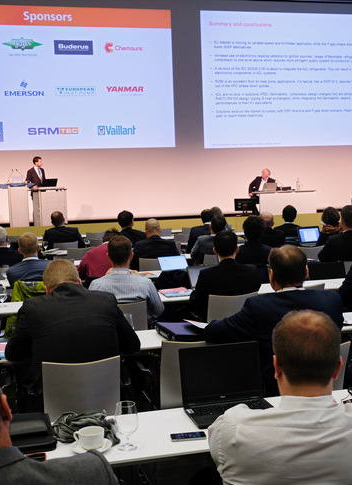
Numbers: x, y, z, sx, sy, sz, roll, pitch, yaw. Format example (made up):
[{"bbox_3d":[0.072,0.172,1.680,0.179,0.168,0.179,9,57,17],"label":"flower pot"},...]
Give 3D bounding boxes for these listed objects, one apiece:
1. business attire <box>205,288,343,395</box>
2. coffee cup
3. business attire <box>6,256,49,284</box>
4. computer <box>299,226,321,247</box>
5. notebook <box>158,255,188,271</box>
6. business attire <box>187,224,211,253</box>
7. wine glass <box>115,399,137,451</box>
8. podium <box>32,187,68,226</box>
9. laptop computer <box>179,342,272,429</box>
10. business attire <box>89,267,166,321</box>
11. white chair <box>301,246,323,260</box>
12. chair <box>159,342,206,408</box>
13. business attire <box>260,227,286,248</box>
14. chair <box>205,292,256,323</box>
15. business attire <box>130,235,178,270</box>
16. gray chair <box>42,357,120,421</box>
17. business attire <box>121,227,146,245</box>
[{"bbox_3d":[0.569,0.569,3.925,0.680,0.620,0.480,-3,5,-14],"label":"business attire"},{"bbox_3d":[-0.301,0.670,2.373,0.105,0.062,0.087,-3,5,-14],"label":"coffee cup"},{"bbox_3d":[-1.307,0.436,6.249,0.490,0.620,0.420,-3,5,-14],"label":"business attire"},{"bbox_3d":[1.722,-0.049,8.869,0.300,0.234,0.250,-3,5,-17],"label":"computer"},{"bbox_3d":[-0.022,0.232,7.317,0.310,0.175,0.320,-3,5,-14],"label":"notebook"},{"bbox_3d":[0.467,0.040,9.986,0.520,0.650,0.420,-3,5,-14],"label":"business attire"},{"bbox_3d":[-0.177,0.657,2.463,0.083,0.165,0.083,-3,5,-14],"label":"wine glass"},{"bbox_3d":[-3.201,-0.902,17.599,0.720,0.956,0.550,-4,5,-27],"label":"podium"},{"bbox_3d":[0.214,0.549,2.688,0.338,0.238,0.285,-3,5,-14],"label":"laptop computer"},{"bbox_3d":[-0.361,0.478,5.059,0.540,0.620,0.440,-3,5,-14],"label":"business attire"},{"bbox_3d":[1.663,0.450,8.933,0.430,0.830,0.520,-3,5,-14],"label":"white chair"},{"bbox_3d":[0.069,0.906,3.885,0.460,0.820,0.530,-3,5,-14],"label":"chair"},{"bbox_3d":[1.170,0.074,8.418,0.480,0.546,0.350,-3,5,-14],"label":"business attire"},{"bbox_3d":[0.402,0.786,5.512,0.430,0.830,0.520,-3,5,-14],"label":"chair"},{"bbox_3d":[-0.257,0.195,8.219,0.550,0.620,0.420,-3,5,-14],"label":"business attire"},{"bbox_3d":[-0.502,0.950,3.638,0.460,0.820,0.520,-3,5,-12],"label":"gray chair"},{"bbox_3d":[-0.661,0.116,9.557,0.520,0.650,0.420,-3,5,-14],"label":"business attire"}]

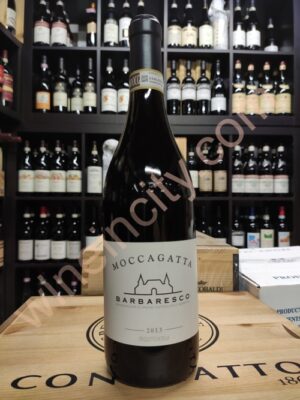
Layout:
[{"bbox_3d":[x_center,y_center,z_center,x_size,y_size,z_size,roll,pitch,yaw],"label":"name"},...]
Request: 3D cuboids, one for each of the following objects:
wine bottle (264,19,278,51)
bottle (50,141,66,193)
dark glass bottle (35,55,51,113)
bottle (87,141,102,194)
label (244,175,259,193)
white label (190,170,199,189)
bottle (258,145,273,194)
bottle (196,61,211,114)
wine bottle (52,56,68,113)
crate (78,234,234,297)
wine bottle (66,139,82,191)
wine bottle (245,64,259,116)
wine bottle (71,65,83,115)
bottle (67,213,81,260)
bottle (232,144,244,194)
[{"bbox_3d":[0.747,-0.965,1.848,0.079,0.305,0.079,0,2,-3],"label":"wine bottle"},{"bbox_3d":[-0.488,-0.164,1.598,0.081,0.296,0.081,0,0,-3],"label":"bottle"},{"bbox_3d":[-0.574,-0.617,1.619,0.079,0.318,0.079,0,2,-3],"label":"dark glass bottle"},{"bbox_3d":[-0.294,-0.165,1.608,0.080,0.297,0.080,0,0,-3],"label":"bottle"},{"bbox_3d":[0.561,-0.086,1.626,0.078,0.099,0.030,0,0,-3],"label":"label"},{"bbox_3d":[0.235,-0.112,1.667,0.072,0.100,0.025,0,-1,-3],"label":"white label"},{"bbox_3d":[0.640,-0.159,1.653,0.079,0.290,0.079,0,0,-2],"label":"bottle"},{"bbox_3d":[0.298,-0.613,1.659,0.075,0.312,0.075,0,2,-3],"label":"bottle"},{"bbox_3d":[-0.472,-0.603,1.599,0.075,0.299,0.075,0,0,-3],"label":"wine bottle"},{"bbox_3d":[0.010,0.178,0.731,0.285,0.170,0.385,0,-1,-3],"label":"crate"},{"bbox_3d":[-0.402,-0.171,1.609,0.080,0.302,0.080,0,0,-2],"label":"wine bottle"},{"bbox_3d":[0.567,-0.610,1.677,0.080,0.300,0.080,0,0,-2],"label":"wine bottle"},{"bbox_3d":[-0.413,-0.616,1.724,0.075,0.310,0.075,0,2,-3],"label":"wine bottle"},{"bbox_3d":[-0.418,0.193,1.650,0.078,0.300,0.078,0,-1,-3],"label":"bottle"},{"bbox_3d":[0.503,-0.169,1.706,0.076,0.289,0.076,0,-1,-3],"label":"bottle"}]

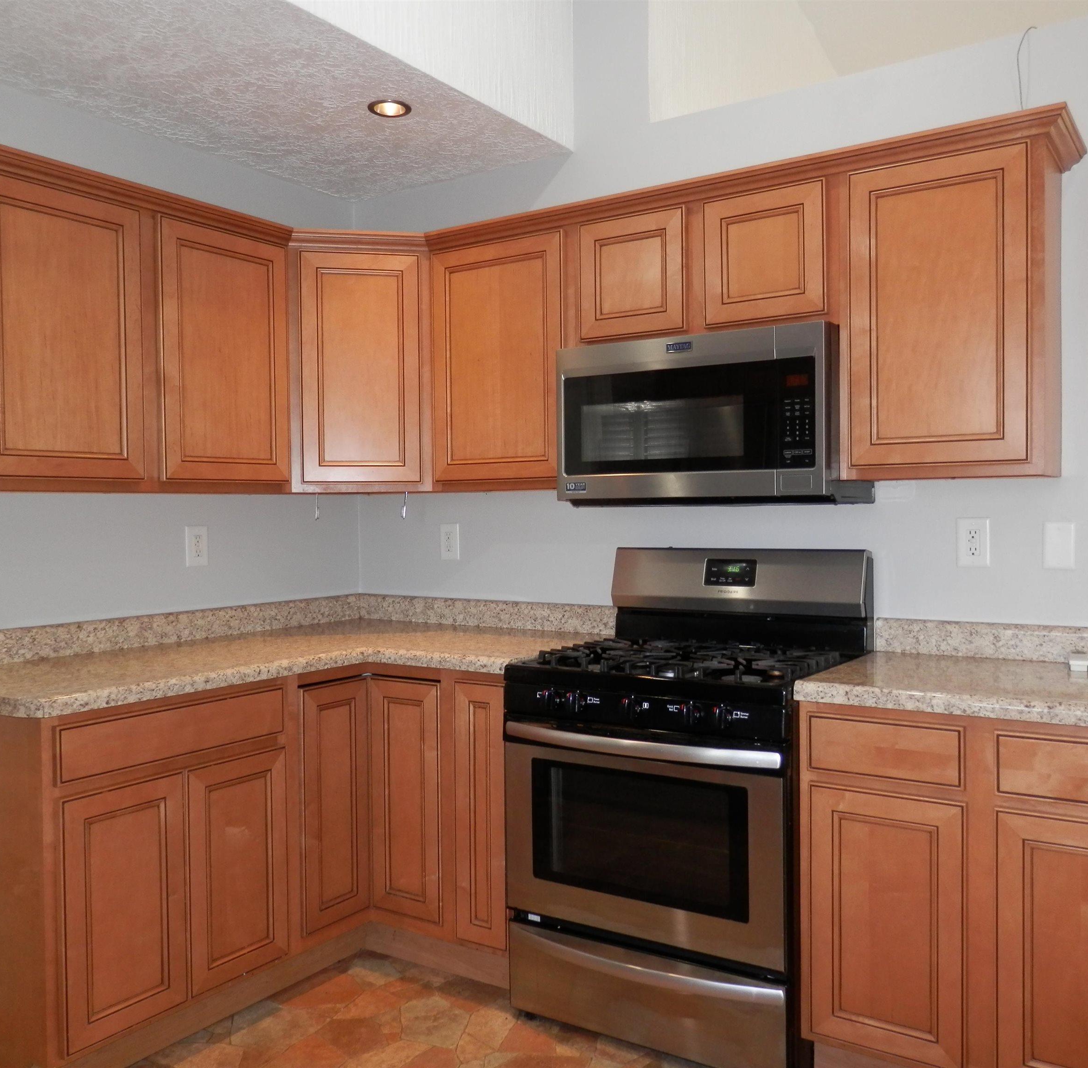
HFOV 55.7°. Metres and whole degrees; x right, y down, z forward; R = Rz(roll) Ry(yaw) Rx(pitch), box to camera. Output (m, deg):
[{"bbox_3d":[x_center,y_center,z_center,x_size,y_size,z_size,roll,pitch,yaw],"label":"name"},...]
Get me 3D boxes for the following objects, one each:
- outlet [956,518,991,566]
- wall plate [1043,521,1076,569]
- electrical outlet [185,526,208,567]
[{"bbox_3d":[1.102,0.022,2.643,0.079,0.125,0.008,0,1,34],"label":"outlet"},{"bbox_3d":[1.269,0.029,2.532,0.071,0.115,0.007,0,1,34],"label":"wall plate"},{"bbox_3d":[-1.092,0.040,3.240,0.008,0.124,0.079,0,1,34],"label":"electrical outlet"}]

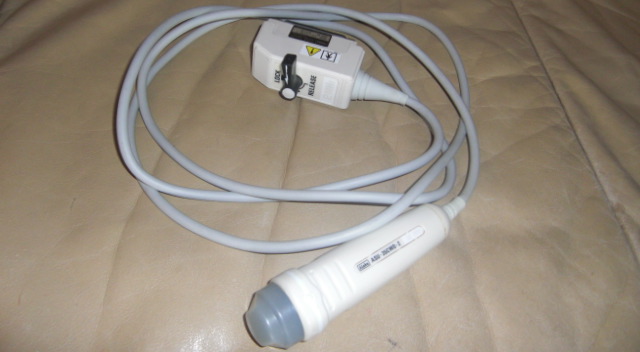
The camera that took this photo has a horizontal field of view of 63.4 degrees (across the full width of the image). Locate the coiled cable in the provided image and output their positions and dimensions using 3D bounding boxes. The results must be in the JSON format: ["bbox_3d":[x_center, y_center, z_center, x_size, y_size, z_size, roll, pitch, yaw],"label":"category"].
[{"bbox_3d":[-0.018,-0.072,0.433,0.300,0.033,0.318,4,47,0],"label":"coiled cable"}]

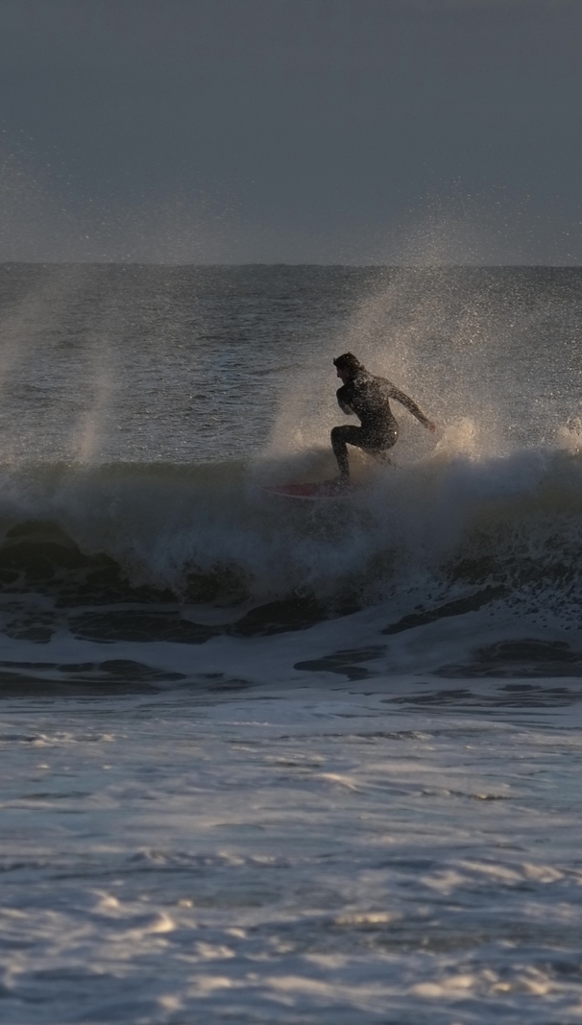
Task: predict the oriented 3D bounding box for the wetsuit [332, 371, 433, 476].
[{"bbox_3d":[0.783,-0.777,128.000,0.780,0.920,0.720,-1,1,-41],"label":"wetsuit"}]

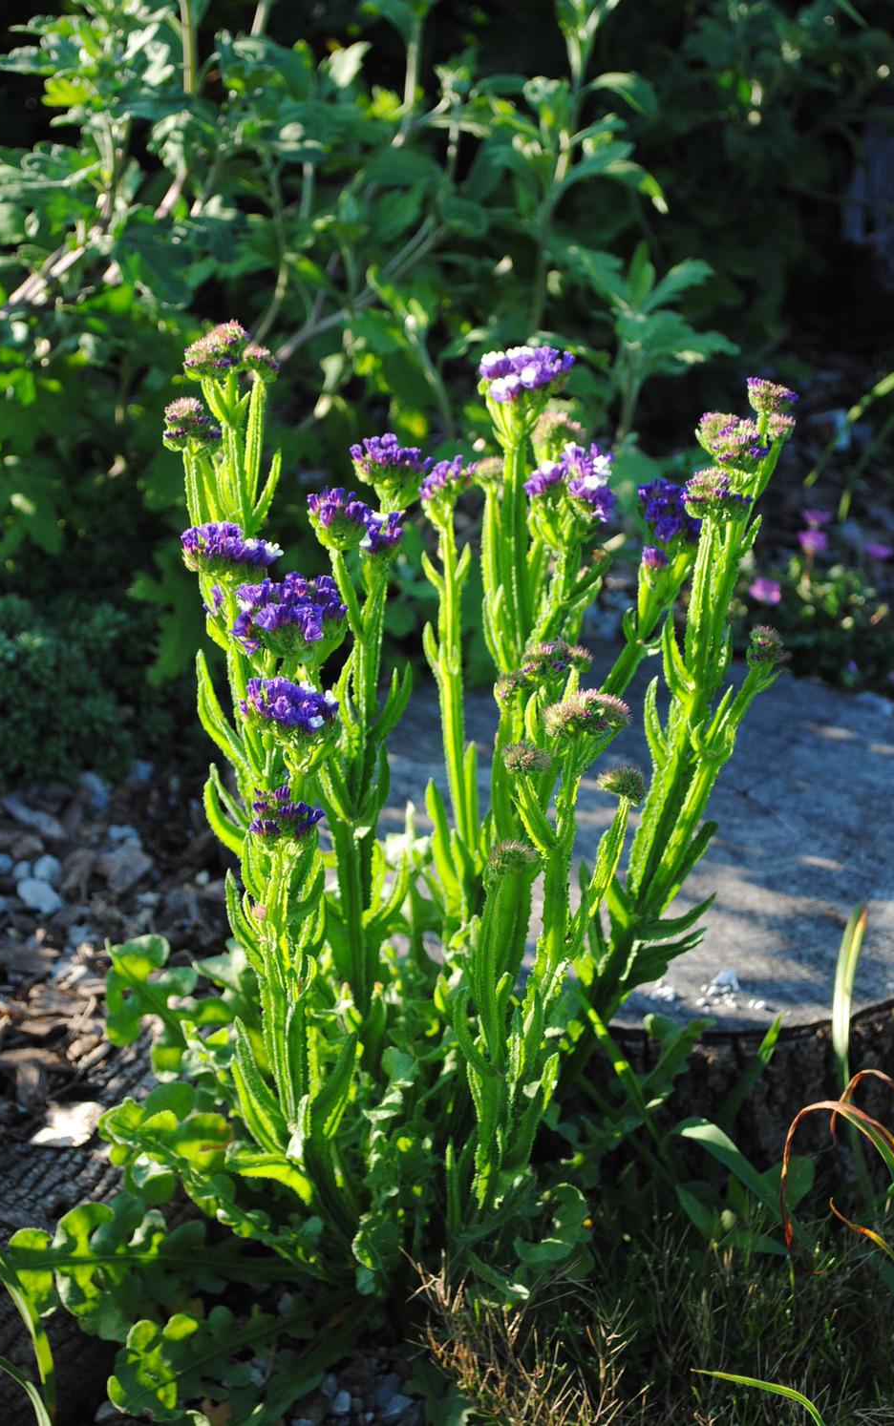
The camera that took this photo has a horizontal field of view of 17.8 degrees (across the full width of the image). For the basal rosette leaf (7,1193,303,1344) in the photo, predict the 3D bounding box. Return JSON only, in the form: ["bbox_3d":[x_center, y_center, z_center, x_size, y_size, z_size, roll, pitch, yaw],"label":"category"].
[{"bbox_3d":[-0.126,0.239,1.230,0.128,0.033,0.065,0,28,0],"label":"basal rosette leaf"}]

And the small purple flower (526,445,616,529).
[{"bbox_3d":[0.056,-0.103,1.290,0.040,0.034,0.034,0,25,0],"label":"small purple flower"}]

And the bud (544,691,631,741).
[{"bbox_3d":[0.061,0.001,1.240,0.037,0.020,0.029,0,25,0],"label":"bud"}]

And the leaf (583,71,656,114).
[{"bbox_3d":[0.125,-0.445,2.050,0.052,0.028,0.032,0,29,0],"label":"leaf"}]

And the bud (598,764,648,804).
[{"bbox_3d":[0.076,0.031,1.240,0.021,0.015,0.019,0,25,0],"label":"bud"}]

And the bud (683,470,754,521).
[{"bbox_3d":[0.110,-0.089,1.160,0.028,0.014,0.021,0,28,0],"label":"bud"}]

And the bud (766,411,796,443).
[{"bbox_3d":[0.145,-0.125,1.245,0.013,0.011,0.013,0,29,0],"label":"bud"}]

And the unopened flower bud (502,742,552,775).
[{"bbox_3d":[0.034,0.019,1.220,0.022,0.013,0.019,0,25,0],"label":"unopened flower bud"}]

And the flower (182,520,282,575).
[{"bbox_3d":[-0.084,-0.064,1.115,0.038,0.014,0.025,0,28,0],"label":"flower"}]

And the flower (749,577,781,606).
[{"bbox_3d":[0.212,-0.081,1.900,0.021,0.016,0.020,0,25,0],"label":"flower"}]

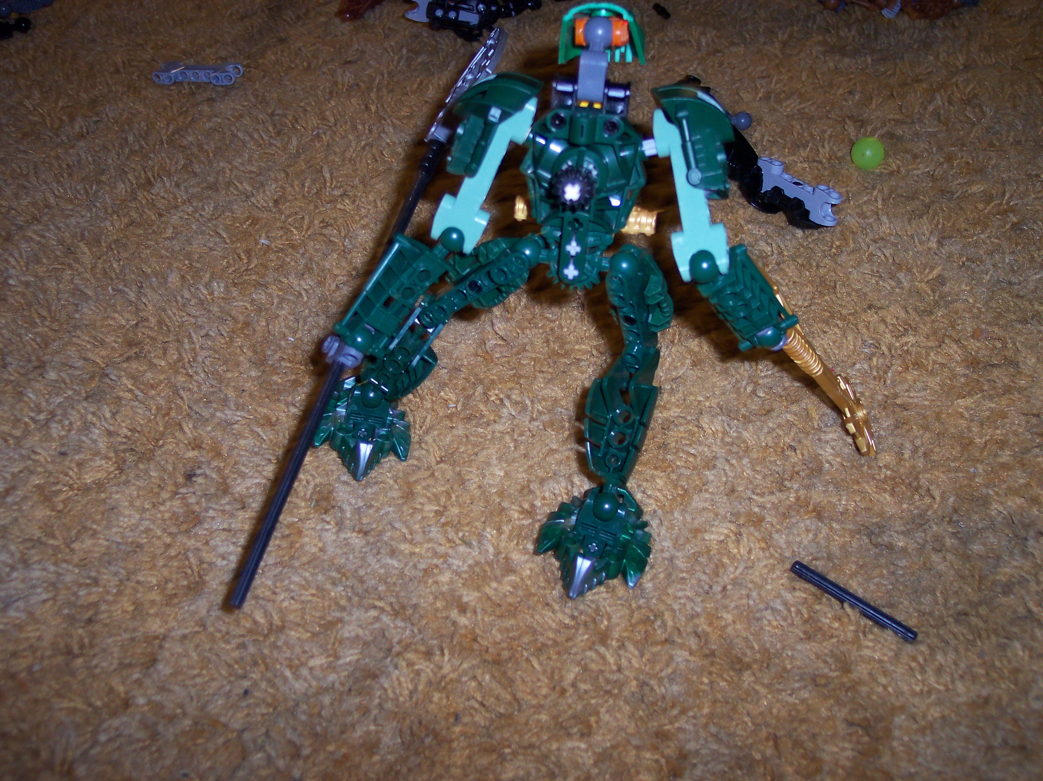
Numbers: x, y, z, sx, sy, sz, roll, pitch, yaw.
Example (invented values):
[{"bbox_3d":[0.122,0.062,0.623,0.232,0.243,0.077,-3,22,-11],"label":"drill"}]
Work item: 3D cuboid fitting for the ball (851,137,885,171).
[{"bbox_3d":[0.183,-0.125,0.605,0.017,0.017,0.017,-1,43,1],"label":"ball"}]

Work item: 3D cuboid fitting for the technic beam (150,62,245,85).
[{"bbox_3d":[-0.198,-0.194,0.700,0.056,0.008,0.016,5,43,14],"label":"technic beam"}]

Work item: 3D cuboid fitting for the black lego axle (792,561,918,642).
[{"bbox_3d":[0.117,0.074,0.404,0.048,0.005,0.005,31,53,27],"label":"black lego axle"}]

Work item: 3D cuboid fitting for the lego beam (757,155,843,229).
[{"bbox_3d":[0.132,-0.096,0.549,0.008,0.016,0.056,-16,38,-27],"label":"lego beam"}]

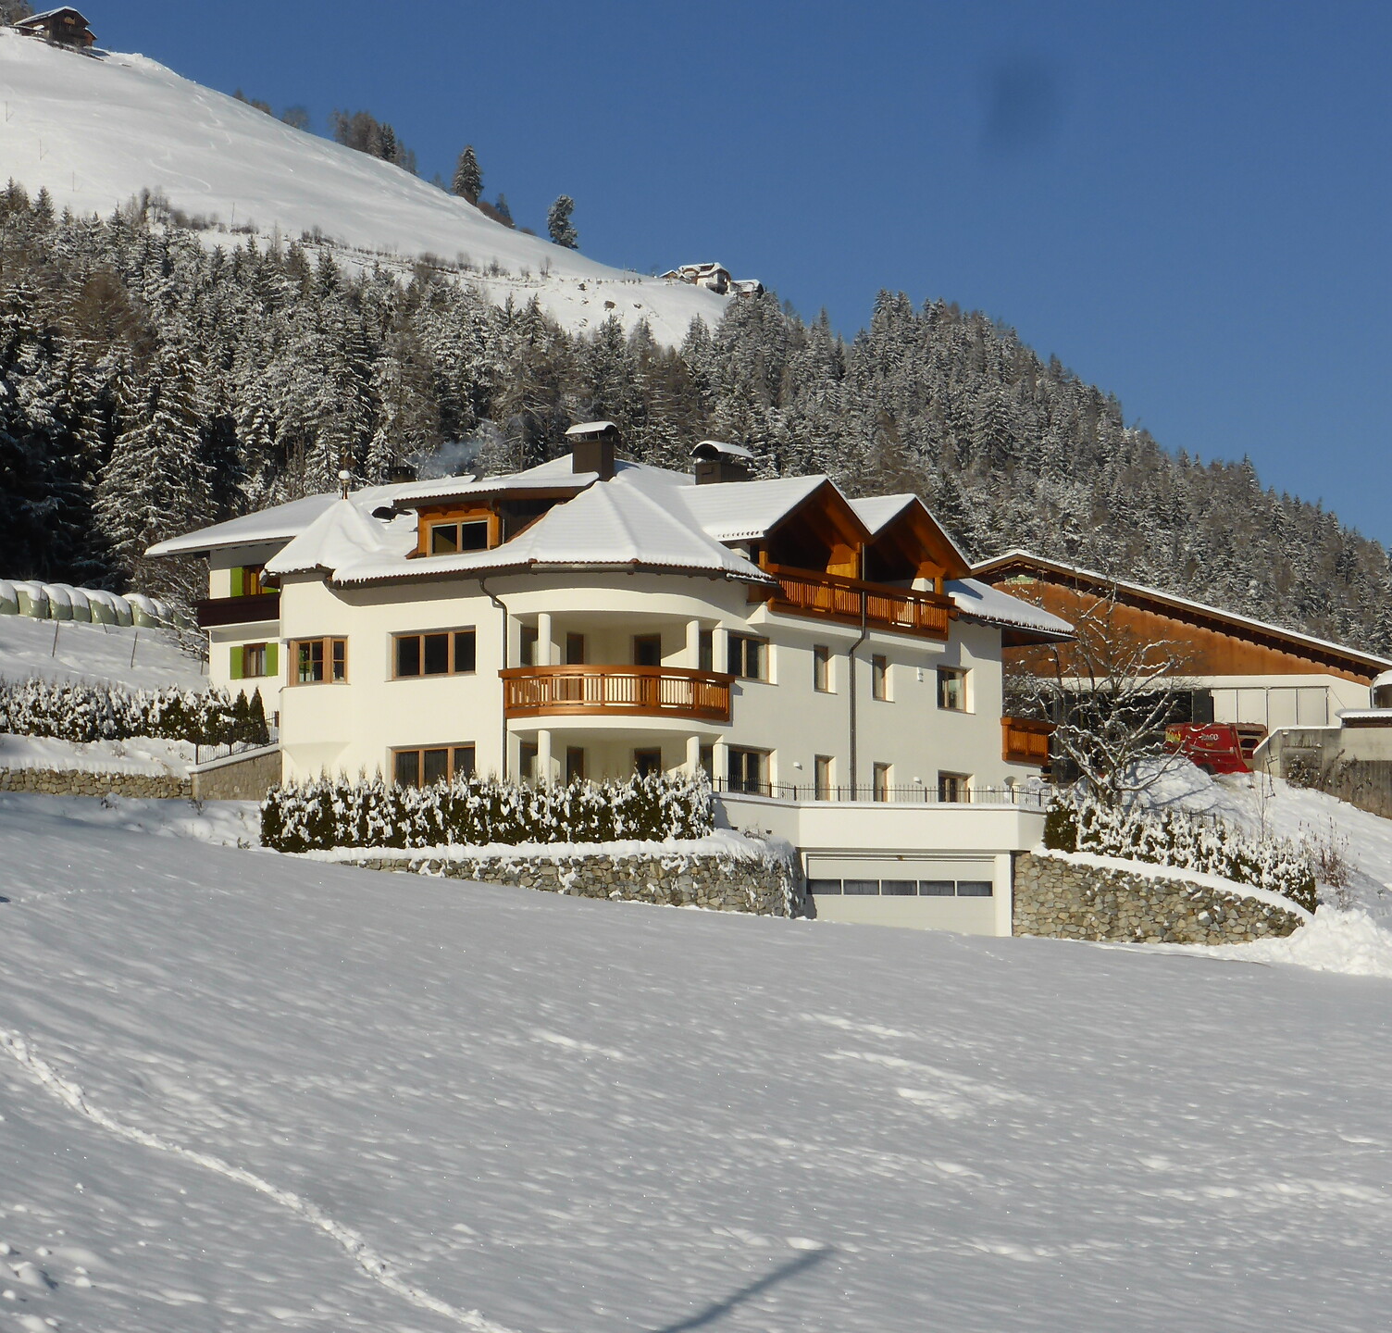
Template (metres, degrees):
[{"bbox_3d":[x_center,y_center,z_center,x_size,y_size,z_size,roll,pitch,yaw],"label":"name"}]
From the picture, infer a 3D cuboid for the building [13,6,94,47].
[{"bbox_3d":[-137.448,-136.705,1000.000,10.000,8.000,12.500,4,-7,-45],"label":"building"}]

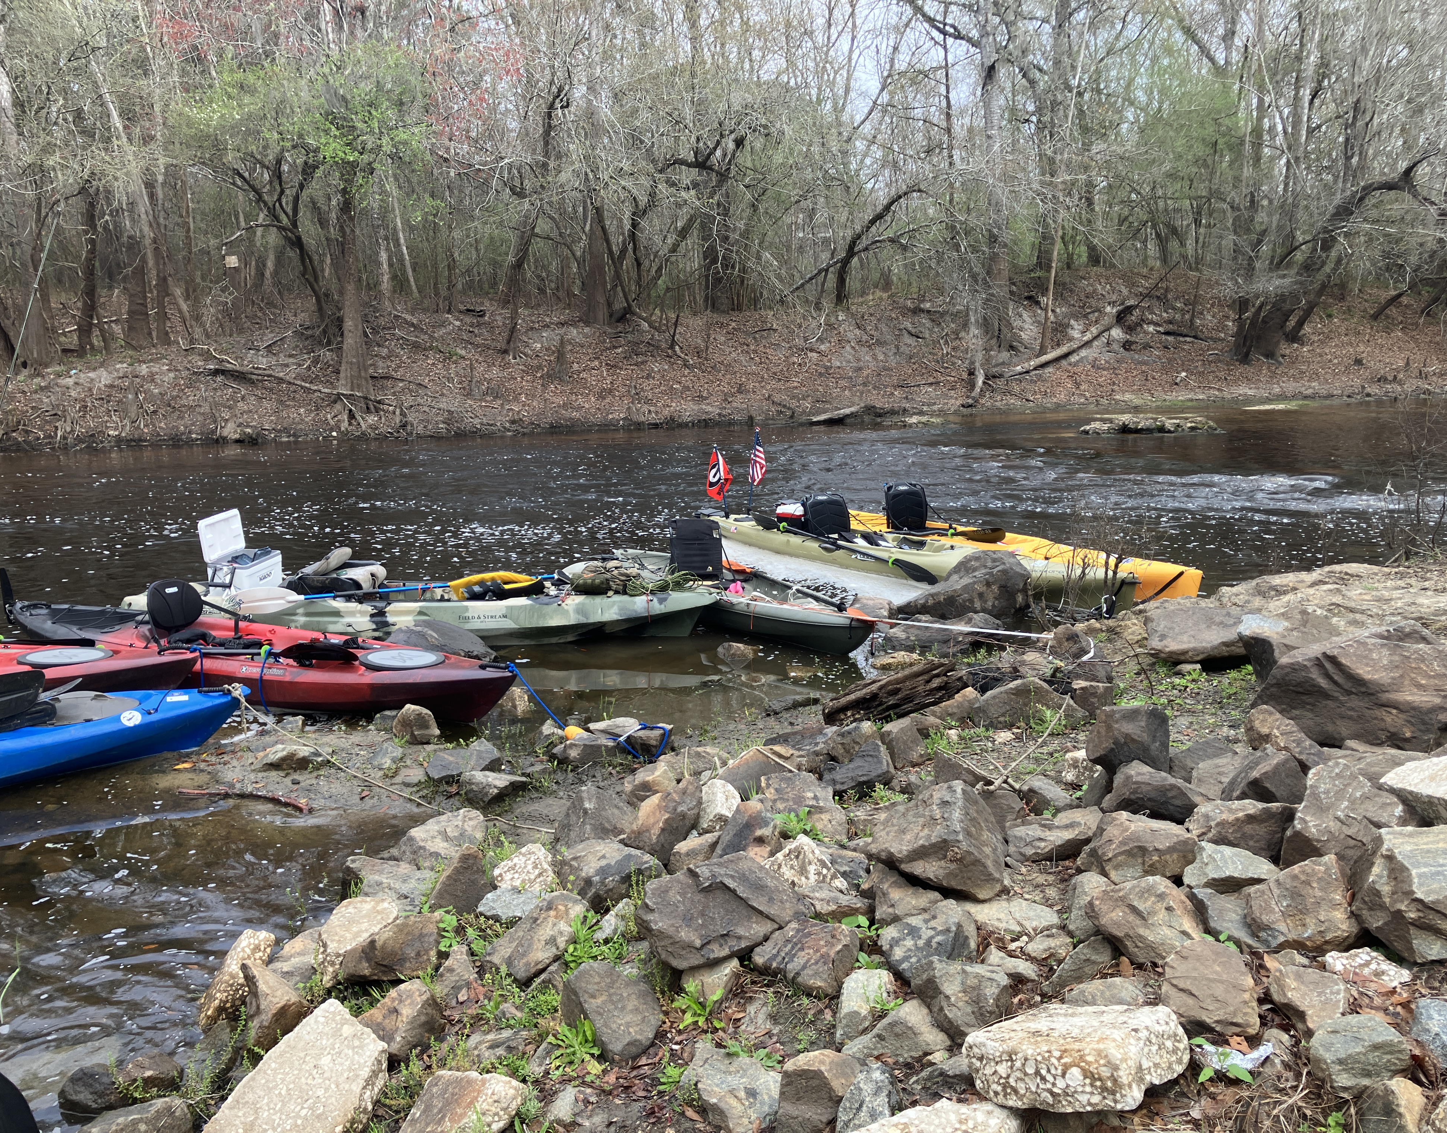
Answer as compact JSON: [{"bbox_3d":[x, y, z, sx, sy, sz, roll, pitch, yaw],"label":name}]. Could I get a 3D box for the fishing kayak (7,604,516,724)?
[{"bbox_3d":[-2.591,0.524,6.521,3.530,0.360,0.760,5,13,24],"label":"fishing kayak"}]

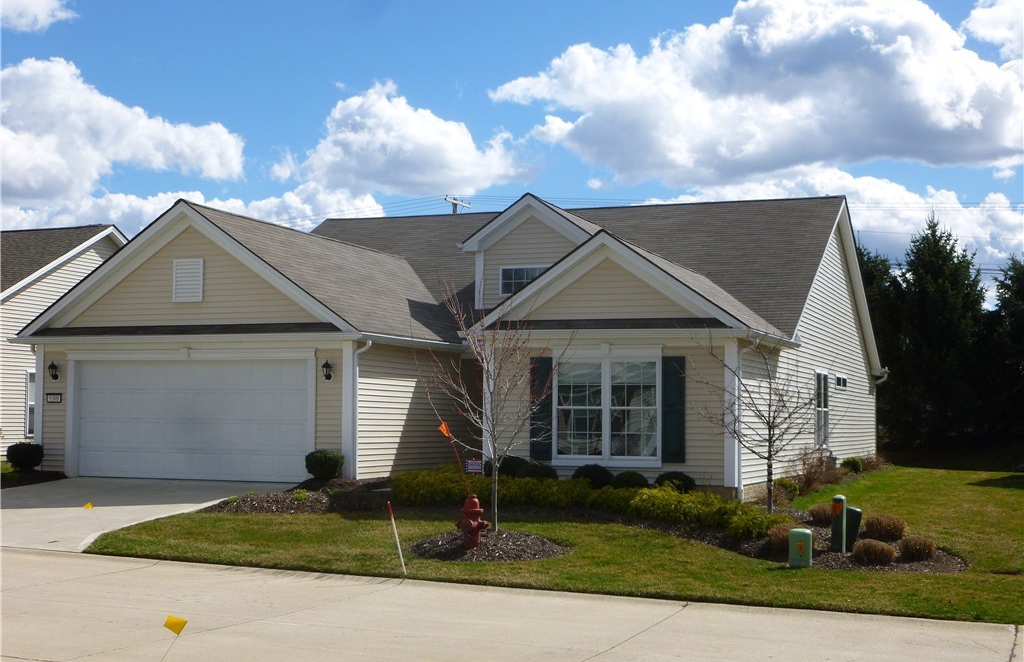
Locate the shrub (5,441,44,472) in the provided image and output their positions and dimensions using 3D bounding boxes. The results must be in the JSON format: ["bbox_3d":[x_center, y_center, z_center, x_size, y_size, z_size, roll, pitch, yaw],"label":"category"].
[{"bbox_3d":[-8.862,2.302,25.300,0.700,0.570,0.680,-1,-4,20],"label":"shrub"}]

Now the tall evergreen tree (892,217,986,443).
[{"bbox_3d":[16.143,0.019,52.500,3.600,8.700,3.600,-1,-4,20],"label":"tall evergreen tree"}]

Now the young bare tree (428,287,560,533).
[{"bbox_3d":[-0.233,1.005,18.500,1.900,3.300,1.800,0,-3,0],"label":"young bare tree"}]

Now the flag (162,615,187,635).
[{"bbox_3d":[-2.033,1.779,8.400,0.125,0.105,0.035,32,0,-5],"label":"flag"}]

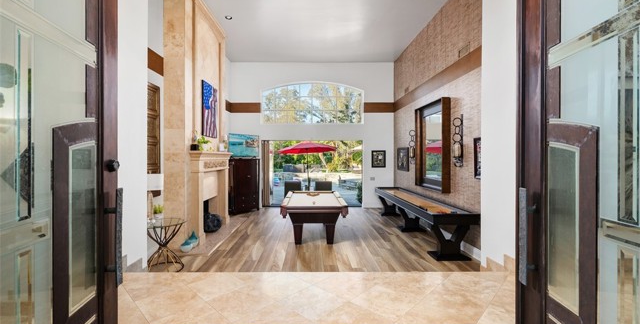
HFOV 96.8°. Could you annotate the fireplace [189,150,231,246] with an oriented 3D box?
[{"bbox_3d":[-2.447,0.725,6.560,0.290,1.840,2.150,0,1,-2],"label":"fireplace"}]

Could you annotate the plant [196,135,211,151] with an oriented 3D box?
[{"bbox_3d":[-2.425,-0.374,5.876,0.260,0.310,0.280,0,1,-2],"label":"plant"}]

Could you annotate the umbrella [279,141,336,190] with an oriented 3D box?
[{"bbox_3d":[-0.519,0.354,11.995,2.470,2.480,2.470,0,1,-2],"label":"umbrella"}]

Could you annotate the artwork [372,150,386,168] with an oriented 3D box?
[{"bbox_3d":[2.054,-0.094,9.895,0.490,0.600,0.040,0,1,-2],"label":"artwork"}]

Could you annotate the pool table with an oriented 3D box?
[{"bbox_3d":[-0.138,1.259,6.636,1.290,0.810,2.350,0,1,-2],"label":"pool table"}]

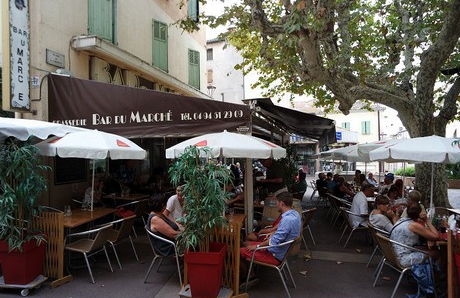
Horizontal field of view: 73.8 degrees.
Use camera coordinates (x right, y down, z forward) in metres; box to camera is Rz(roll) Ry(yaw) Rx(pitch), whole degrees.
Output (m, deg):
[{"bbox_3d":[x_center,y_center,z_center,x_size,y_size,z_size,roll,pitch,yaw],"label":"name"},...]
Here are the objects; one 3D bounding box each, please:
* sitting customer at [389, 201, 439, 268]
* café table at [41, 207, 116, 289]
[{"bbox_3d":[2.400,1.240,3.886,0.780,1.170,0.480,0,-3,2],"label":"sitting customer"},{"bbox_3d":[-2.651,1.559,5.351,0.750,0.740,1.600,0,-2,2],"label":"café table"}]

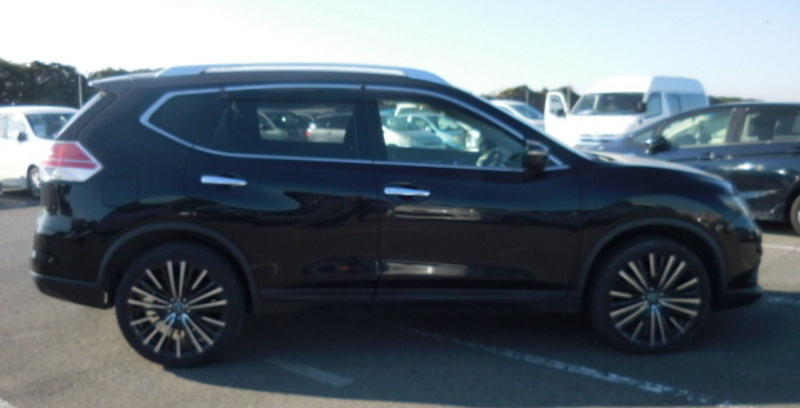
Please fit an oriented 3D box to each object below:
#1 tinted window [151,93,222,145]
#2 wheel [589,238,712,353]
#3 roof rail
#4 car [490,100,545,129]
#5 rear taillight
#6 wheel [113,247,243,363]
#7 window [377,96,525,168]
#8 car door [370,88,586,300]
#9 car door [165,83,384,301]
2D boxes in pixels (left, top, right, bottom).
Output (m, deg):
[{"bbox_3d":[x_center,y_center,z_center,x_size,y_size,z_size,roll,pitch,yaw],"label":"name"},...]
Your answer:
[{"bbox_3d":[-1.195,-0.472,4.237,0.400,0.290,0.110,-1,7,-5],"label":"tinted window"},{"bbox_3d":[1.486,0.532,4.579,0.690,0.690,0.240,-1,7,-5],"label":"wheel"},{"bbox_3d":[-0.539,-0.762,4.410,1.740,0.110,0.080,-1,7,-5],"label":"roof rail"},{"bbox_3d":[3.058,-1.767,19.798,4.500,1.640,1.730,6,9,41],"label":"car"},{"bbox_3d":[-1.806,-0.237,4.214,0.360,0.235,0.270,-1,7,-5],"label":"rear taillight"},{"bbox_3d":[-1.234,0.563,4.320,0.690,0.690,0.240,-1,7,-5],"label":"wheel"},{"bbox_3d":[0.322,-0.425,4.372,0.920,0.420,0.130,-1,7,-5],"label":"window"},{"bbox_3d":[0.434,-0.070,4.395,1.210,1.200,0.250,-1,7,-5],"label":"car door"},{"bbox_3d":[-0.690,-0.062,4.287,1.130,1.200,0.250,-1,7,-5],"label":"car door"}]

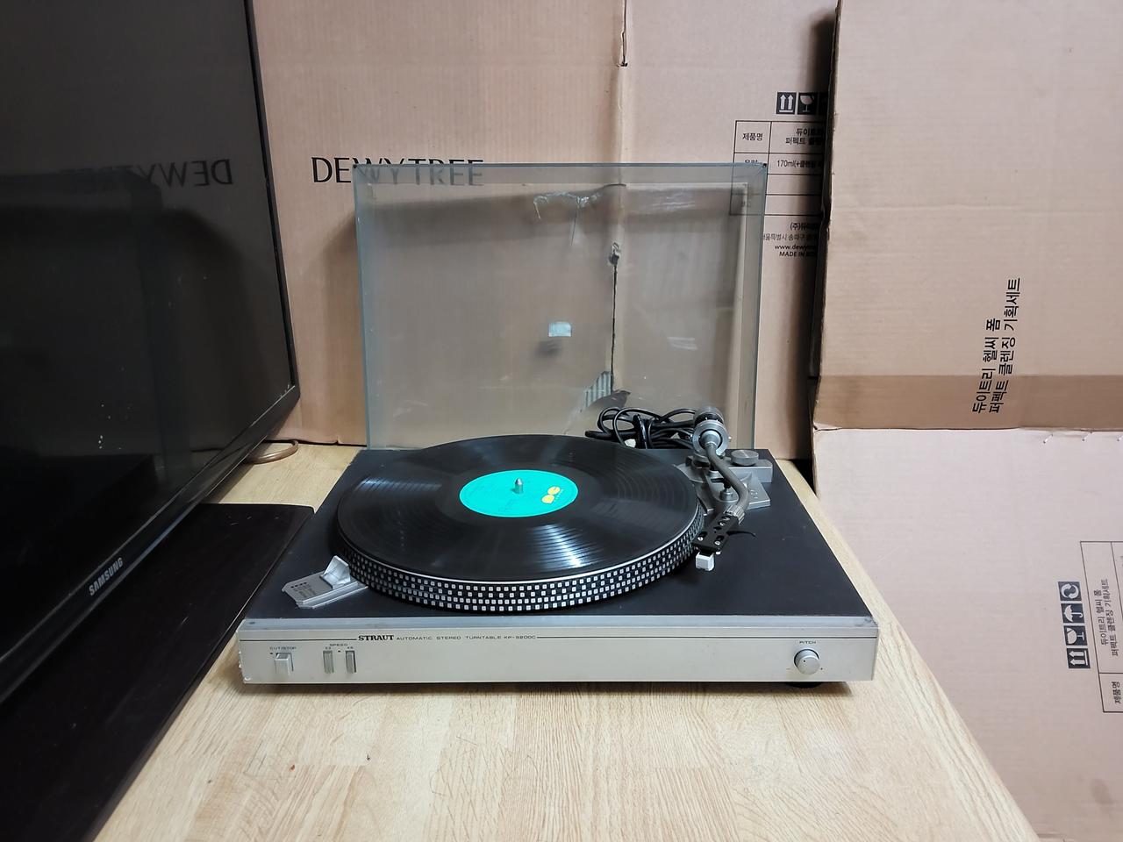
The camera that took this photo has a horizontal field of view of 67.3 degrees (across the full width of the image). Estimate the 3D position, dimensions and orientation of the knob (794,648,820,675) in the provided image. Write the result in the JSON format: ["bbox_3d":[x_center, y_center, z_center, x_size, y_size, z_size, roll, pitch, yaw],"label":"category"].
[{"bbox_3d":[0.165,0.163,0.566,0.015,0.015,0.007,-1,18,1],"label":"knob"}]

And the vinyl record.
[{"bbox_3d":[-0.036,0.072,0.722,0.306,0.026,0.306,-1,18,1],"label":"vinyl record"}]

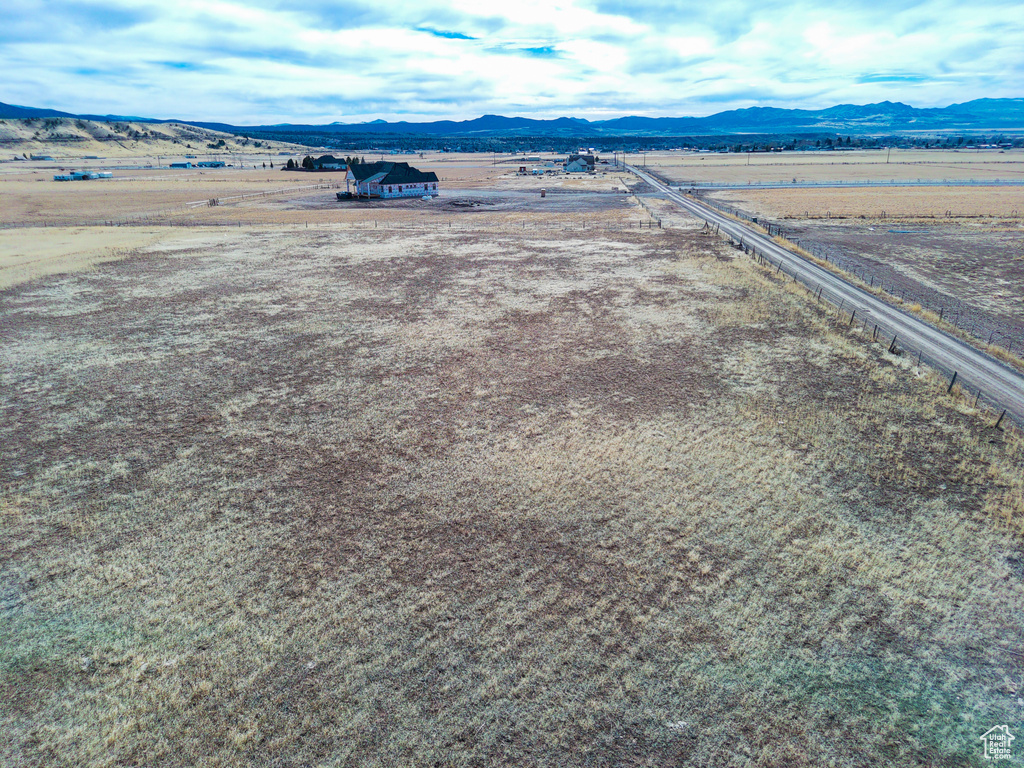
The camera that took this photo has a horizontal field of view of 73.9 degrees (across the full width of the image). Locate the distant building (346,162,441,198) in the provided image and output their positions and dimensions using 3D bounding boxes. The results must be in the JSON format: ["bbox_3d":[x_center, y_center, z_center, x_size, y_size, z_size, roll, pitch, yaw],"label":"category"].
[{"bbox_3d":[-34.960,-59.397,197.319,20.828,9.200,18.500,-13,24,-32],"label":"distant building"}]

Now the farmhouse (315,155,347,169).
[{"bbox_3d":[-97.649,-119.873,367.714,14.000,6.700,12.000,2,20,5],"label":"farmhouse"}]

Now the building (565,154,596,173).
[{"bbox_3d":[35.175,-112.771,347.831,15.500,7.800,12.500,2,20,5],"label":"building"}]

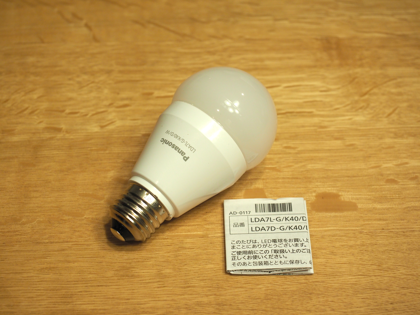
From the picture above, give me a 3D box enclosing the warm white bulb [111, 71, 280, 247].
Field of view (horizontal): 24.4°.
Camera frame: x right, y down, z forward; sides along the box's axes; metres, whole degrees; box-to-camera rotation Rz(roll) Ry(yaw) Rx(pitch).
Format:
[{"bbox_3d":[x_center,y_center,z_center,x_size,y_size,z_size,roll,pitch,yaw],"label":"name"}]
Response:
[{"bbox_3d":[-0.011,0.000,0.510,0.060,0.060,0.112,33,70,27],"label":"warm white bulb"}]

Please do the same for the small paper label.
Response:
[{"bbox_3d":[0.029,0.040,0.503,0.044,0.003,0.047,-1,47,0],"label":"small paper label"}]

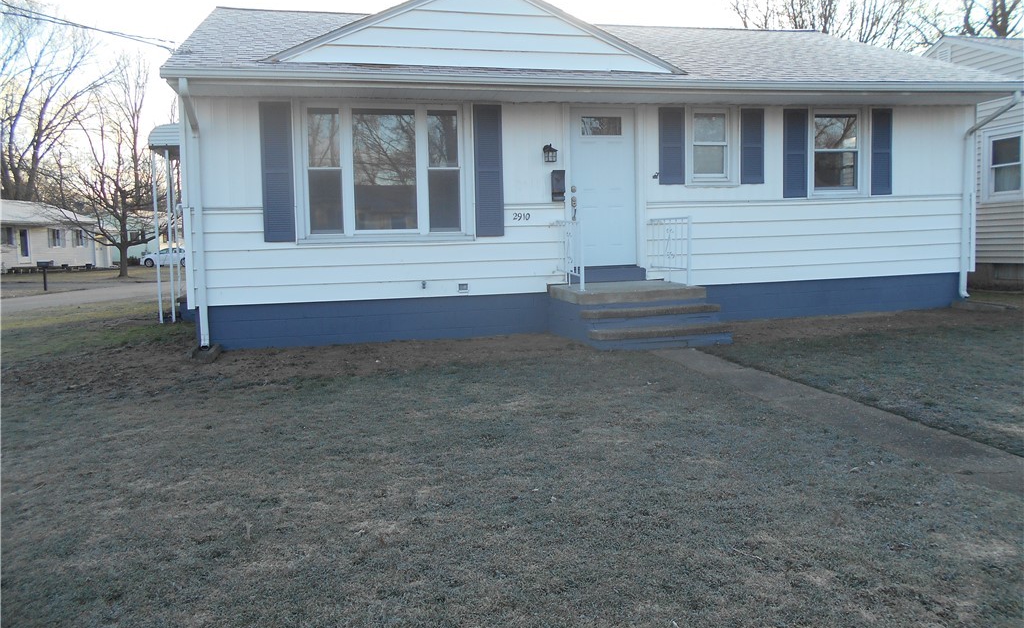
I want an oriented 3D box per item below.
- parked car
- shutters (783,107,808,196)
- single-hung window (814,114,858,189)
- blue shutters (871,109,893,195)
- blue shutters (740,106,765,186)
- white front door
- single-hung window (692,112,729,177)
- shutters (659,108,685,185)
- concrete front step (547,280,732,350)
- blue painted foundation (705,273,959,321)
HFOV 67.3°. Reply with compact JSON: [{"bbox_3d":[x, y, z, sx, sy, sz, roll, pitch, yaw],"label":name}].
[{"bbox_3d":[-25.678,-4.223,58.000,4.600,1.460,1.780,-4,5,-23],"label":"parked car"},{"bbox_3d":[3.853,-2.172,10.467,0.375,1.195,0.040,-3,5,-12],"label":"shutters"},{"bbox_3d":[4.474,-2.229,10.635,0.716,1.103,0.080,-3,5,-12],"label":"single-hung window"},{"bbox_3d":[5.153,-2.251,10.736,0.355,1.186,0.040,-3,5,-12],"label":"blue shutters"},{"bbox_3d":[3.220,-2.240,10.327,0.355,0.997,0.040,-3,5,-12],"label":"blue shutters"},{"bbox_3d":[1.195,-1.638,10.023,0.880,2.050,0.050,-3,5,-12],"label":"white front door"},{"bbox_3d":[2.634,-2.244,10.244,0.523,0.949,0.080,-3,5,-12],"label":"single-hung window"},{"bbox_3d":[2.097,-2.195,10.093,0.352,0.996,0.040,-3,5,-12],"label":"shutters"},{"bbox_3d":[1.453,-0.005,9.194,1.595,0.609,1.866,-3,5,-12],"label":"concrete front step"},{"bbox_3d":[4.563,-0.236,10.919,4.041,0.512,0.250,-3,5,-12],"label":"blue painted foundation"}]

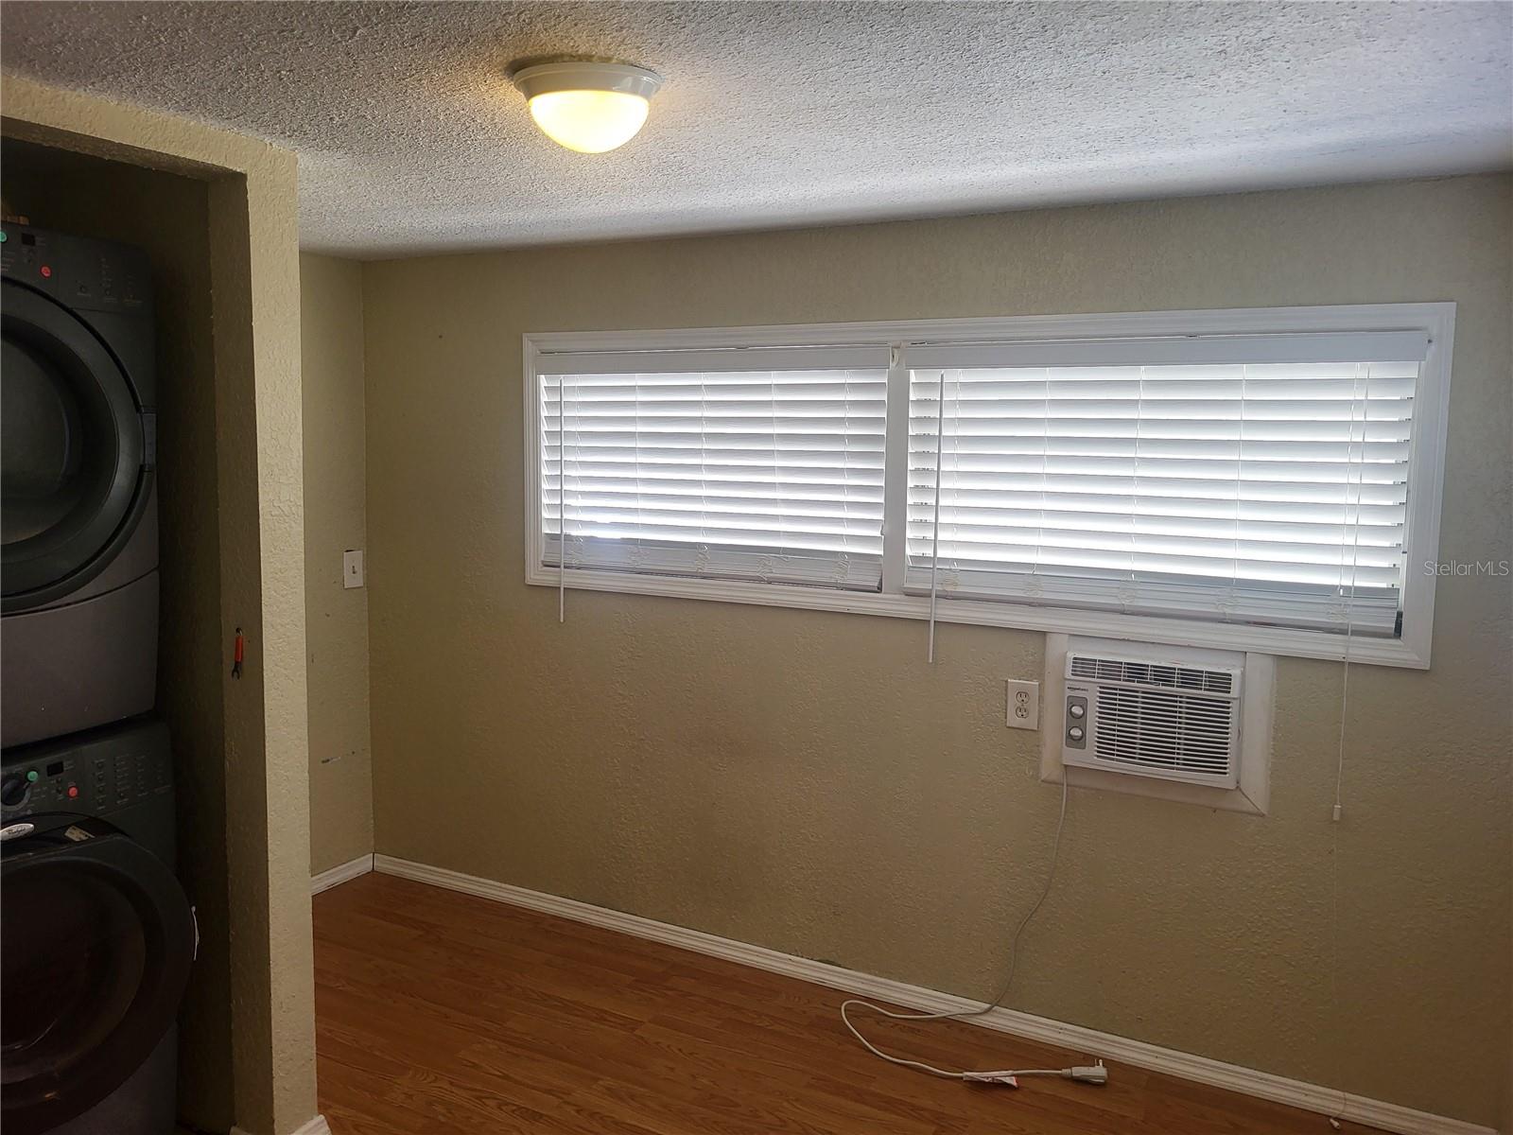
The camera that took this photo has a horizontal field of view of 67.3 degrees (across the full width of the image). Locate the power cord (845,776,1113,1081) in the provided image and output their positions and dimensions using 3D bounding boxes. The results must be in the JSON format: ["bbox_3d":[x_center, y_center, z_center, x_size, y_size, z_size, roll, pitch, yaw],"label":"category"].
[{"bbox_3d":[0.542,0.879,2.895,0.720,0.745,0.290,4,7,27],"label":"power cord"}]

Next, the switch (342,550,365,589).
[{"bbox_3d":[-1.373,0.008,3.890,0.015,0.124,0.079,4,7,27],"label":"switch"}]

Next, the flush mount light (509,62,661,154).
[{"bbox_3d":[-0.269,-0.730,1.820,0.245,0.115,0.245,1,6,0],"label":"flush mount light"}]

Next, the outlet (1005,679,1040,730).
[{"bbox_3d":[0.686,0.354,2.929,0.079,0.124,0.009,4,7,27],"label":"outlet"}]

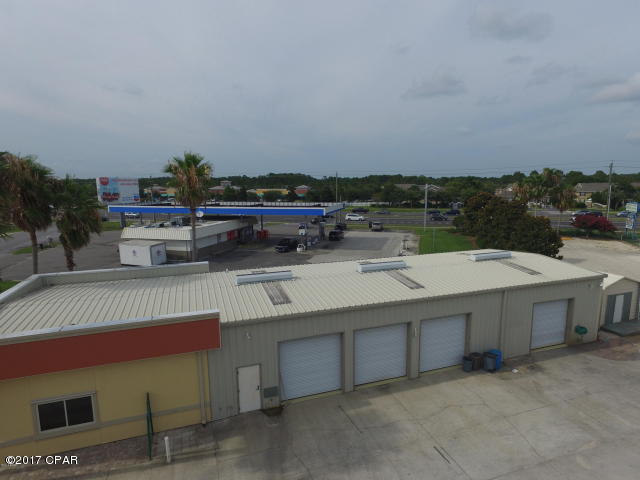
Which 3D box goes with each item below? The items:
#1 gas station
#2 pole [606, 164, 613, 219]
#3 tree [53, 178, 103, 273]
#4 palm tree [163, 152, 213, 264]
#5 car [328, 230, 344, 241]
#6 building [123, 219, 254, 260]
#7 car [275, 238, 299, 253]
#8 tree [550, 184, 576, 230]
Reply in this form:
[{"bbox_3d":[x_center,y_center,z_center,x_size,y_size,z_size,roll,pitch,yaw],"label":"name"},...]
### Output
[{"bbox_3d":[-15.638,-3.325,66.806,38.200,6.000,16.500,1,9,14],"label":"gas station"},{"bbox_3d":[59.061,-9.144,75.570,0.600,13.327,0.450,-1,8,0],"label":"pole"},{"bbox_3d":[-21.280,-0.403,32.758,4.200,10.288,4.200,-1,8,0],"label":"tree"},{"bbox_3d":[-13.112,-2.302,37.040,4.700,12.617,4.700,-1,8,0],"label":"palm tree"},{"bbox_3d":[2.939,-1.013,64.347,1.900,1.730,4.700,1,9,14],"label":"car"},{"bbox_3d":[-18.961,-0.931,57.349,10.200,4.100,18.700,1,9,14],"label":"building"},{"bbox_3d":[-4.745,0.508,54.350,2.000,1.820,5.100,1,9,14],"label":"car"},{"bbox_3d":[46.712,-6.026,70.956,4.600,8.776,4.600,-1,8,0],"label":"tree"}]

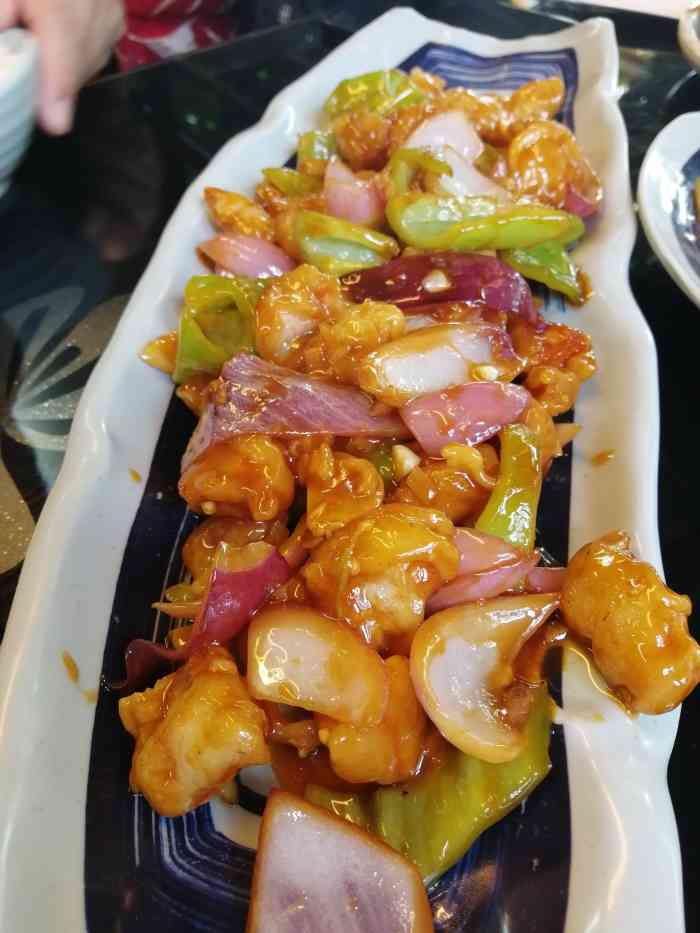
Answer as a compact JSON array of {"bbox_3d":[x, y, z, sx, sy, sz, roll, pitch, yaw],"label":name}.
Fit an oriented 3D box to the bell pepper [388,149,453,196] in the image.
[{"bbox_3d":[0.032,-0.135,0.337,0.027,0.022,0.019,-10,60,-3],"label":"bell pepper"}]

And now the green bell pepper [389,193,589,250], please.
[{"bbox_3d":[0.059,-0.108,0.323,0.084,0.023,0.024,1,60,3],"label":"green bell pepper"}]

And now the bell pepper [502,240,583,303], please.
[{"bbox_3d":[0.086,-0.089,0.329,0.032,0.022,0.021,30,65,19],"label":"bell pepper"}]

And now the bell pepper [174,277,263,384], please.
[{"bbox_3d":[-0.056,-0.057,0.310,0.035,0.032,0.037,-14,60,-6],"label":"bell pepper"}]

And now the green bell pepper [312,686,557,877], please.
[{"bbox_3d":[0.024,0.096,0.230,0.067,0.024,0.051,-18,61,-8],"label":"green bell pepper"}]

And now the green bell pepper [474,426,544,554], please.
[{"bbox_3d":[0.059,0.007,0.269,0.022,0.020,0.052,12,61,9],"label":"green bell pepper"}]

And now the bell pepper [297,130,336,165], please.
[{"bbox_3d":[-0.016,-0.163,0.377,0.021,0.020,0.018,-1,60,2],"label":"bell pepper"}]

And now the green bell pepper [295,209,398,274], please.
[{"bbox_3d":[-0.001,-0.100,0.328,0.043,0.022,0.026,16,62,12],"label":"green bell pepper"}]

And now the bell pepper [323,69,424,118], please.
[{"bbox_3d":[0.012,-0.198,0.391,0.052,0.022,0.029,-5,60,-1],"label":"bell pepper"}]

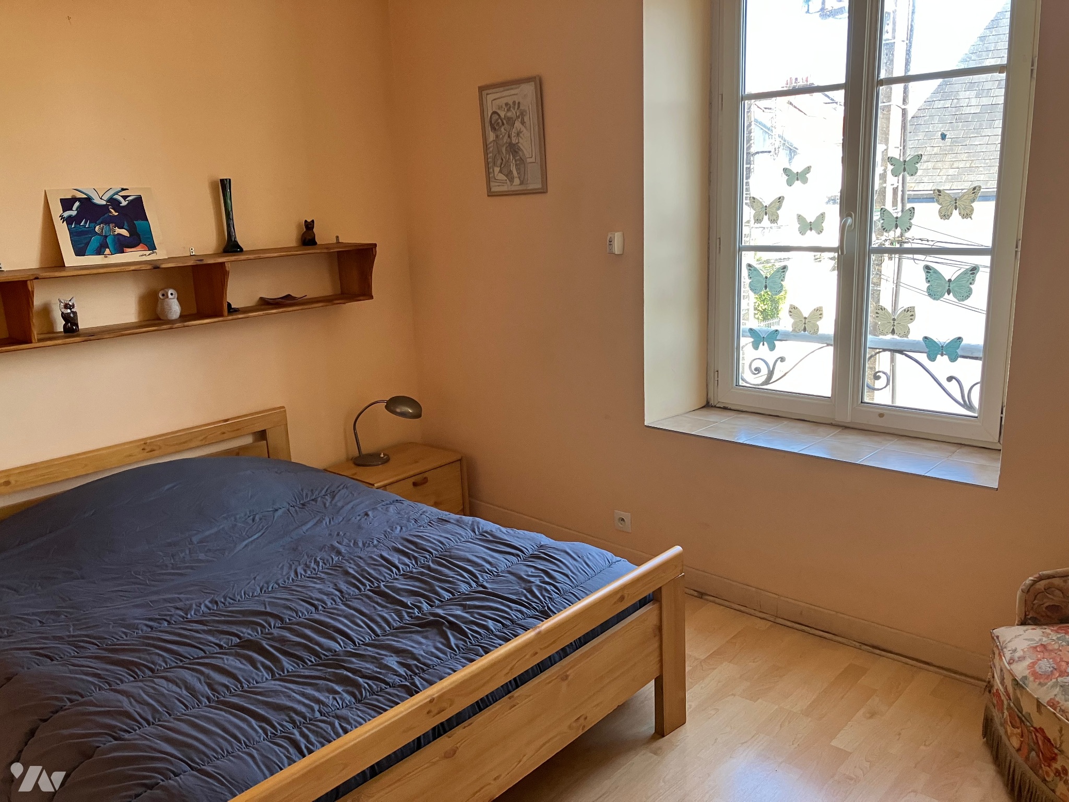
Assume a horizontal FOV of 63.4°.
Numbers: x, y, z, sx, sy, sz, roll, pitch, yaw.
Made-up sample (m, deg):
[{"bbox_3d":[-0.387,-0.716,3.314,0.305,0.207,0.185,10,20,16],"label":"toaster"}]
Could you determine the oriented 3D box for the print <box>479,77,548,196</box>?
[{"bbox_3d":[-0.087,-1.032,3.408,0.312,0.426,0.020,7,16,40],"label":"print"}]

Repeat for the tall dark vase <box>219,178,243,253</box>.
[{"bbox_3d":[-1.134,-0.683,3.211,0.074,0.272,0.074,10,18,40],"label":"tall dark vase"}]

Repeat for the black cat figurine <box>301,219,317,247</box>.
[{"bbox_3d":[-0.906,-0.676,3.484,0.065,0.107,0.055,10,18,40],"label":"black cat figurine"}]

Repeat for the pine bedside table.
[{"bbox_3d":[-0.608,0.456,3.842,0.375,0.385,0.490,10,18,40],"label":"pine bedside table"}]

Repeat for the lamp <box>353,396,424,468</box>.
[{"bbox_3d":[-0.651,0.128,3.788,0.320,0.285,0.160,-2,14,3],"label":"lamp"}]

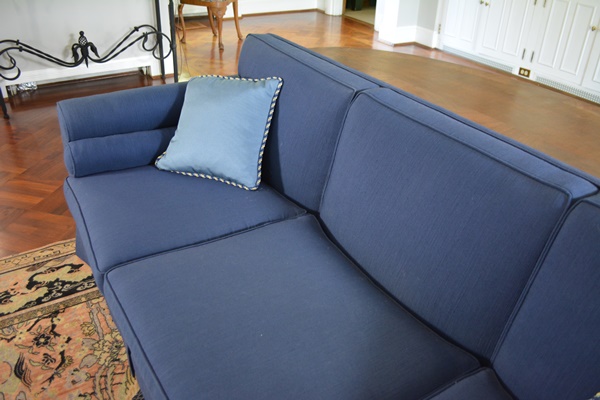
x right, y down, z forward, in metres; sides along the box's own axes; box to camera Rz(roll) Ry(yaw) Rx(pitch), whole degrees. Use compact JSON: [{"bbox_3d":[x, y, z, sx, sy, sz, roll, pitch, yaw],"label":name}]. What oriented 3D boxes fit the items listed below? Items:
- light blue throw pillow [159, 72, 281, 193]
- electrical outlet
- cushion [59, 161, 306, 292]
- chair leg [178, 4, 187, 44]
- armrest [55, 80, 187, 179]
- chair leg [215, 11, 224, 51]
[{"bbox_3d":[-0.295,-0.262,1.800,0.420,0.410,0.140,10,-11,22],"label":"light blue throw pillow"},{"bbox_3d":[2.043,-1.156,4.542,0.012,0.072,0.116,-14,34,-25],"label":"electrical outlet"},{"bbox_3d":[-0.402,0.041,1.755,0.690,0.155,0.630,-15,34,-26],"label":"cushion"},{"bbox_3d":[-1.279,-1.921,5.432,0.075,0.400,0.075,17,34,25],"label":"chair leg"},{"bbox_3d":[-0.559,-0.307,1.945,0.700,0.270,0.180,-15,34,-26],"label":"armrest"},{"bbox_3d":[-0.839,-1.796,5.239,0.075,0.400,0.075,17,34,25],"label":"chair leg"}]

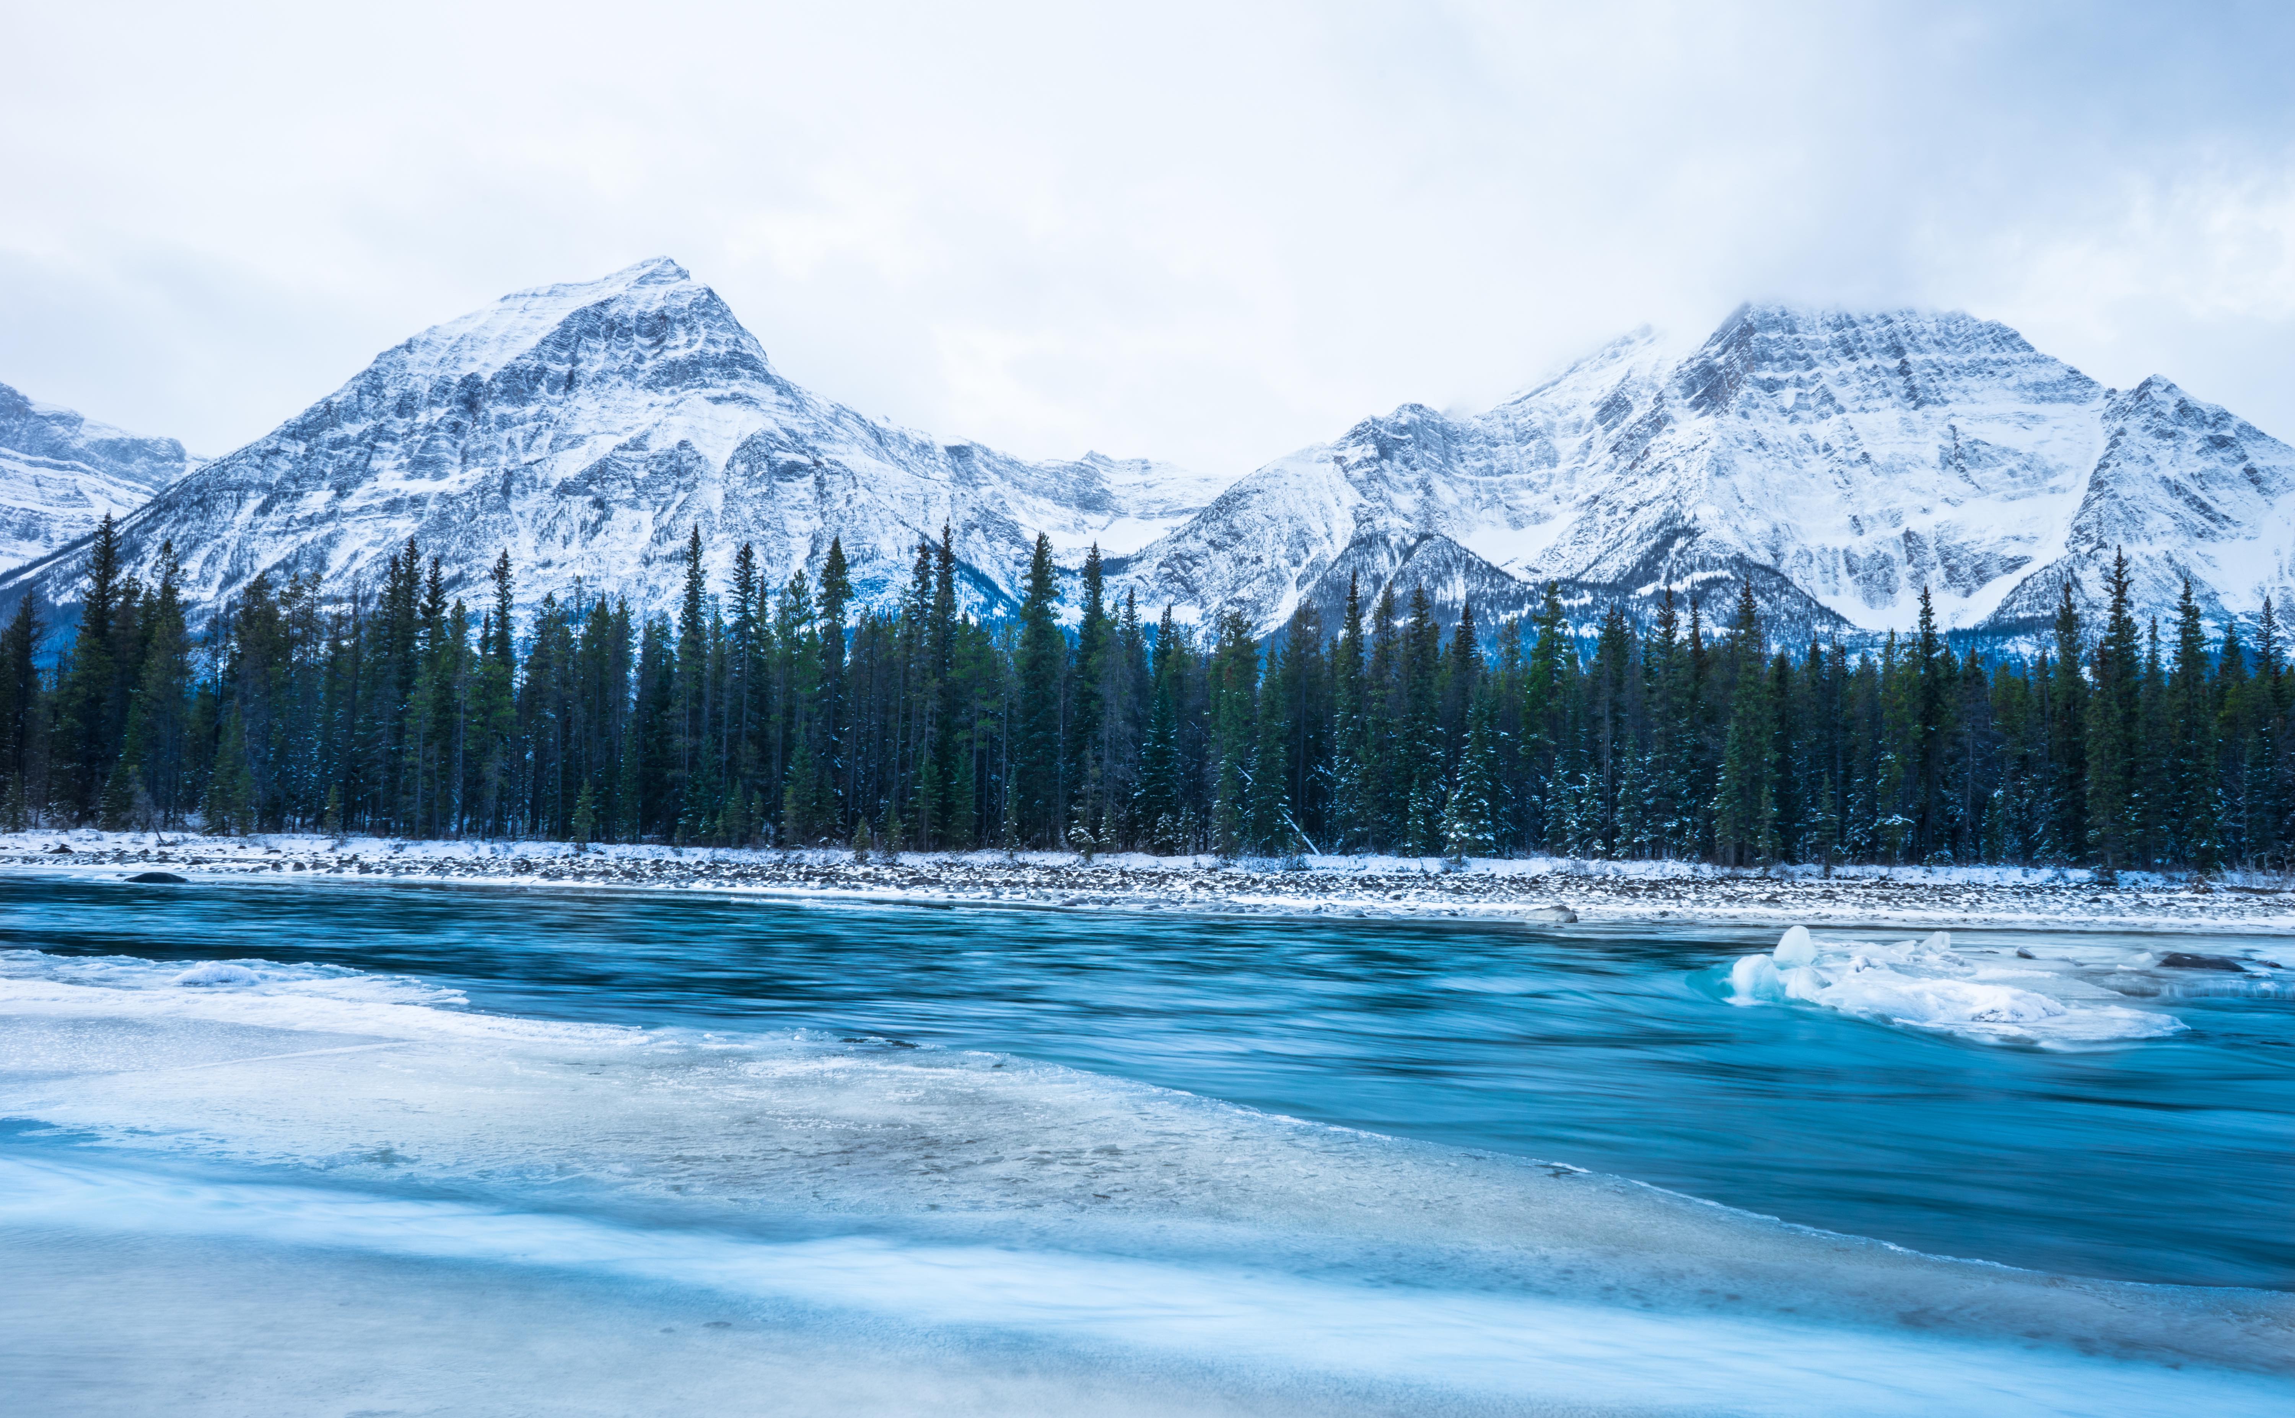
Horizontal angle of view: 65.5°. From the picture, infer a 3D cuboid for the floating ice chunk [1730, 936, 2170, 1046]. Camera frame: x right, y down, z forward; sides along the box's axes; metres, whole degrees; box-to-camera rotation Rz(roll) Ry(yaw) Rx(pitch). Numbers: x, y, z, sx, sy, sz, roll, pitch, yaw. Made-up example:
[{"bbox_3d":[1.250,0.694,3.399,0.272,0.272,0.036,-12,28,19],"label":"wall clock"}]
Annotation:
[{"bbox_3d":[13.900,4.740,30.800,6.800,1.150,6.800,-1,-4,24],"label":"floating ice chunk"}]

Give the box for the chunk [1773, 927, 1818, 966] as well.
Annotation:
[{"bbox_3d":[12.692,4.660,35.000,0.850,0.750,0.700,0,-4,21],"label":"chunk"}]

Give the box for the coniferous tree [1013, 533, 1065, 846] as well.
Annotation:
[{"bbox_3d":[-5.044,-0.917,83.000,2.700,14.600,2.700,1,-4,0],"label":"coniferous tree"}]

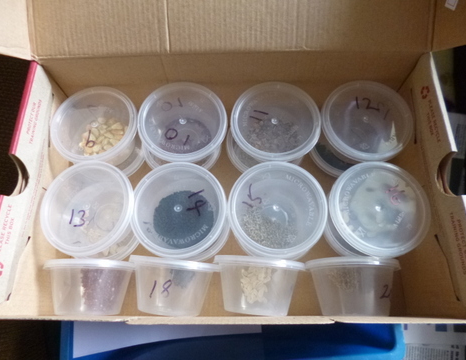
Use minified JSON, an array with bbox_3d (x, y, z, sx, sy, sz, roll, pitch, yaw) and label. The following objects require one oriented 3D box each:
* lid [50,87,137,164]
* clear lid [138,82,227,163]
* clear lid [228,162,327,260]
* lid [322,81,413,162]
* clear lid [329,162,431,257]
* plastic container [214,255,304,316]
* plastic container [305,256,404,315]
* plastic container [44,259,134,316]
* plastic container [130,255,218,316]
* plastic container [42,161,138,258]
[{"bbox_3d":[-0.120,-0.043,0.307,0.074,0.045,0.074,0,69,2],"label":"lid"},{"bbox_3d":[-0.042,-0.045,0.309,0.077,0.044,0.077,0,70,2],"label":"clear lid"},{"bbox_3d":[0.035,0.028,0.273,0.074,0.045,0.074,0,73,2],"label":"clear lid"},{"bbox_3d":[0.116,-0.045,0.307,0.077,0.044,0.077,0,71,0],"label":"lid"},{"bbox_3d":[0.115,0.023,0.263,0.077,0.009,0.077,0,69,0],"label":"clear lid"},{"bbox_3d":[0.021,0.089,0.282,0.077,0.077,0.044,5,81,3],"label":"plastic container"},{"bbox_3d":[0.101,0.091,0.281,0.077,0.077,0.044,0,77,2],"label":"plastic container"},{"bbox_3d":[-0.124,0.092,0.291,0.074,0.074,0.045,-2,76,2],"label":"plastic container"},{"bbox_3d":[-0.052,0.091,0.286,0.074,0.074,0.045,5,75,4],"label":"plastic container"},{"bbox_3d":[-0.115,0.029,0.285,0.077,0.044,0.077,0,72,5],"label":"plastic container"}]

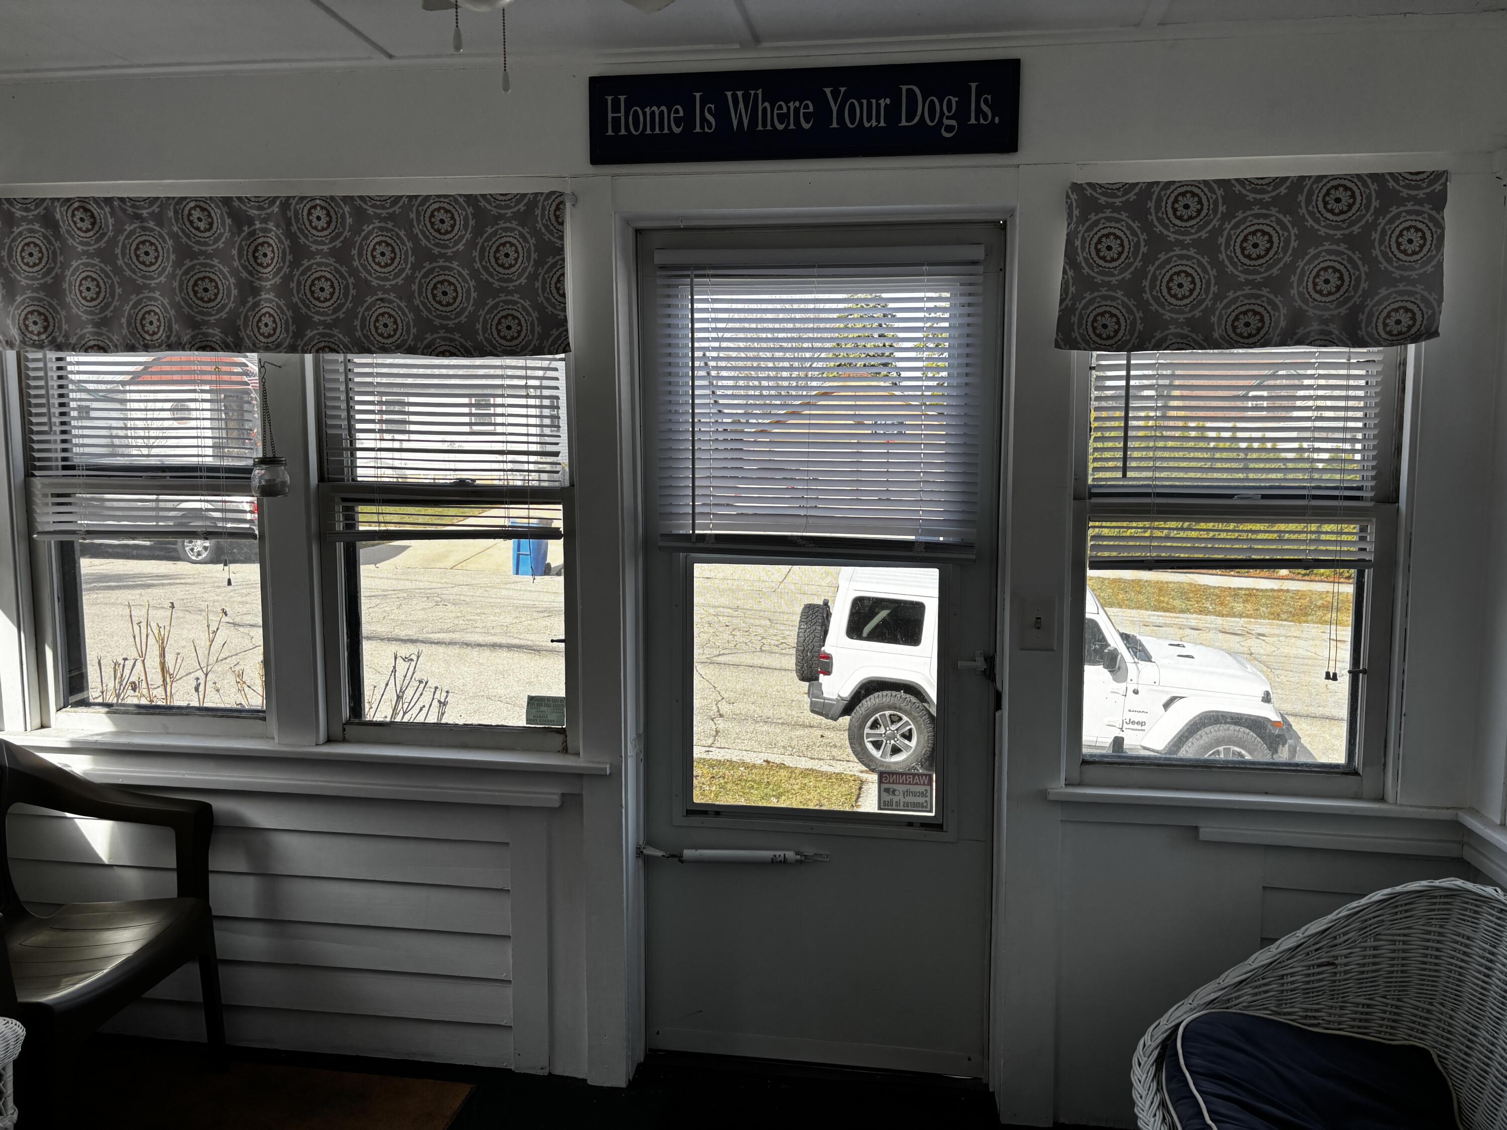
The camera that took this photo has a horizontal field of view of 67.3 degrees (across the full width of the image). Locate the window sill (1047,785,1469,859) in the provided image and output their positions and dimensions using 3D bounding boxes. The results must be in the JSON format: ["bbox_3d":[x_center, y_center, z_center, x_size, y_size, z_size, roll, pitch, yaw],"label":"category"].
[{"bbox_3d":[1.053,0.544,2.417,0.833,0.108,0.085,1,6,8],"label":"window sill"}]

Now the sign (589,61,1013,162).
[{"bbox_3d":[0.097,-0.953,2.394,0.911,0.186,0.020,1,6,8],"label":"sign"}]

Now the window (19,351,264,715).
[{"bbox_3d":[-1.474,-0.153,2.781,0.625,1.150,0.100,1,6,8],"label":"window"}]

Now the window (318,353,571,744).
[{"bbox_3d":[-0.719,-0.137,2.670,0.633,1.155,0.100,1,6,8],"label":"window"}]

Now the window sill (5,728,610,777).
[{"bbox_3d":[-1.101,0.450,2.742,1.577,0.028,0.100,1,6,8],"label":"window sill"}]

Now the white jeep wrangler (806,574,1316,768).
[{"bbox_3d":[2.850,1.100,11.300,4.750,1.860,1.880,3,6,15],"label":"white jeep wrangler"}]

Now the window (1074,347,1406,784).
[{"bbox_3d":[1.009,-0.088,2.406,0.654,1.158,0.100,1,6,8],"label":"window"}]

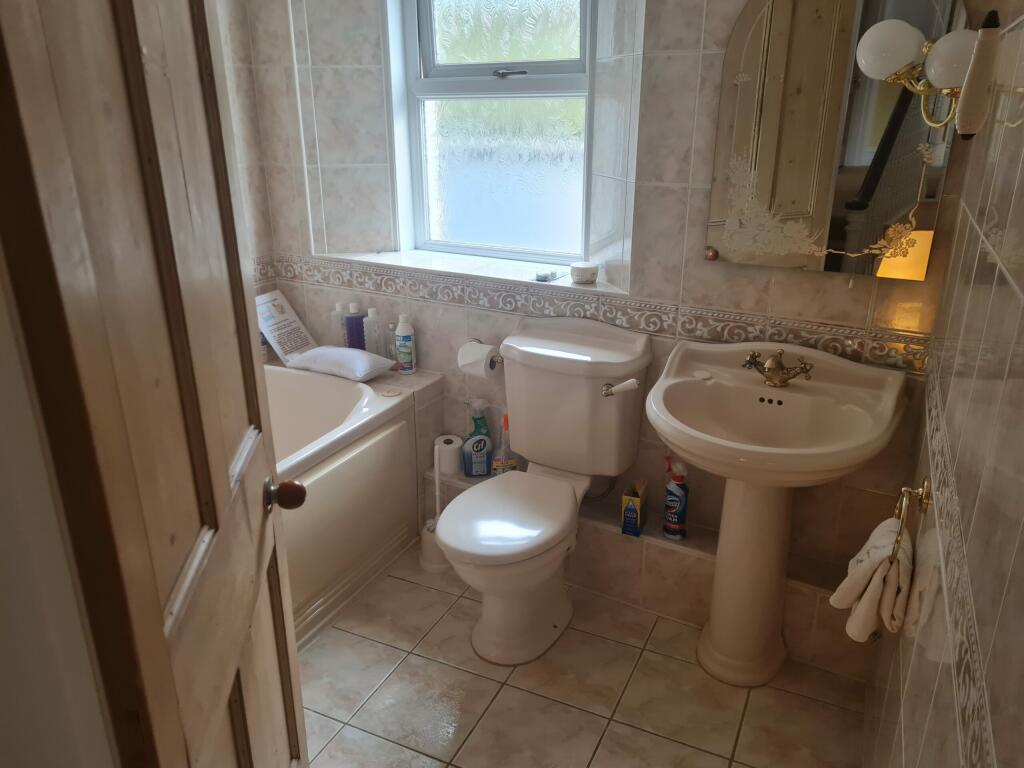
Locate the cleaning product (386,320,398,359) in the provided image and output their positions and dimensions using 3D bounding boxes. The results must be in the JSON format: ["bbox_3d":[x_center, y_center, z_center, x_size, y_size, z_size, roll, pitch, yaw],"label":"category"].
[{"bbox_3d":[-0.434,-0.139,2.790,0.042,0.171,0.040,6,20,15],"label":"cleaning product"}]

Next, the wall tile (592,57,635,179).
[{"bbox_3d":[0.303,-0.789,2.284,0.010,0.336,0.268,-5,21,-15],"label":"wall tile"}]

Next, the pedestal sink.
[{"bbox_3d":[0.607,0.371,2.023,0.610,0.867,0.540,11,22,29],"label":"pedestal sink"}]

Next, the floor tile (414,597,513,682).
[{"bbox_3d":[-0.089,0.748,2.261,0.298,0.012,0.298,9,21,24],"label":"floor tile"}]

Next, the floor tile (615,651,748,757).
[{"bbox_3d":[0.451,0.836,2.025,0.298,0.010,0.298,9,22,24],"label":"floor tile"}]

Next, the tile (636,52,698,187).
[{"bbox_3d":[0.423,-0.723,2.098,0.158,0.341,0.012,11,22,29],"label":"tile"}]

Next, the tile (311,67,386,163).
[{"bbox_3d":[-0.556,-0.936,2.700,0.243,0.330,0.010,-2,20,-7],"label":"tile"}]

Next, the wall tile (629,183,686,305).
[{"bbox_3d":[0.414,-0.391,2.172,0.154,0.332,0.010,11,22,28],"label":"wall tile"}]

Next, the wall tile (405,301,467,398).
[{"bbox_3d":[-0.256,-0.122,2.678,0.247,0.329,0.010,11,22,28],"label":"wall tile"}]

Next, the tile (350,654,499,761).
[{"bbox_3d":[-0.218,0.836,2.002,0.298,0.012,0.298,9,21,24],"label":"tile"}]

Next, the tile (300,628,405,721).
[{"bbox_3d":[-0.475,0.794,2.123,0.266,0.010,0.297,10,22,23],"label":"tile"}]

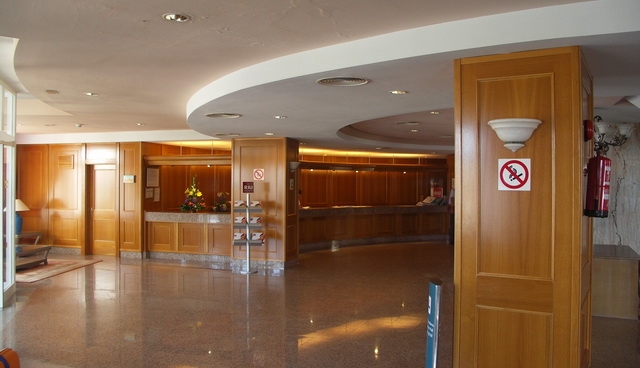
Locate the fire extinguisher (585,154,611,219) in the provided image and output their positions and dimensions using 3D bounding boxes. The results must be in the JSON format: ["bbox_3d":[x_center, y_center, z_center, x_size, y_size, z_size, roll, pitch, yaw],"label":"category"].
[{"bbox_3d":[1.898,0.005,3.530,0.158,0.453,0.158,5,2,31],"label":"fire extinguisher"}]

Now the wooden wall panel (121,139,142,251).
[{"bbox_3d":[-4.034,0.271,11.109,0.551,2.317,0.070,0,0,20],"label":"wooden wall panel"}]

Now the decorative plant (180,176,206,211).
[{"bbox_3d":[-2.676,0.226,10.952,0.510,0.730,0.450,0,0,20],"label":"decorative plant"}]

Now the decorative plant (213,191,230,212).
[{"bbox_3d":[-2.018,0.358,10.713,0.420,0.460,0.380,0,0,20],"label":"decorative plant"}]

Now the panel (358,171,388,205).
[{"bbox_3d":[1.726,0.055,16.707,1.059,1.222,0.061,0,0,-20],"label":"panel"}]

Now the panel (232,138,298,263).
[{"bbox_3d":[-1.076,0.384,10.451,1.121,2.521,0.774,0,0,17],"label":"panel"}]

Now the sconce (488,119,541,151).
[{"bbox_3d":[1.280,-0.316,3.392,0.341,0.221,0.168,0,0,31],"label":"sconce"}]

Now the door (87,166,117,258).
[{"bbox_3d":[-4.804,0.585,11.491,0.792,2.033,0.060,0,0,20],"label":"door"}]

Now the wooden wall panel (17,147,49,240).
[{"bbox_3d":[-6.754,0.283,12.131,1.017,2.333,0.061,0,0,18],"label":"wooden wall panel"}]

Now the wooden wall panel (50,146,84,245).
[{"bbox_3d":[-5.725,0.266,11.724,1.038,2.338,0.070,0,0,20],"label":"wooden wall panel"}]

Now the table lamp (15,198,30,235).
[{"bbox_3d":[-6.600,0.721,11.307,0.469,0.779,0.469,0,0,18],"label":"table lamp"}]

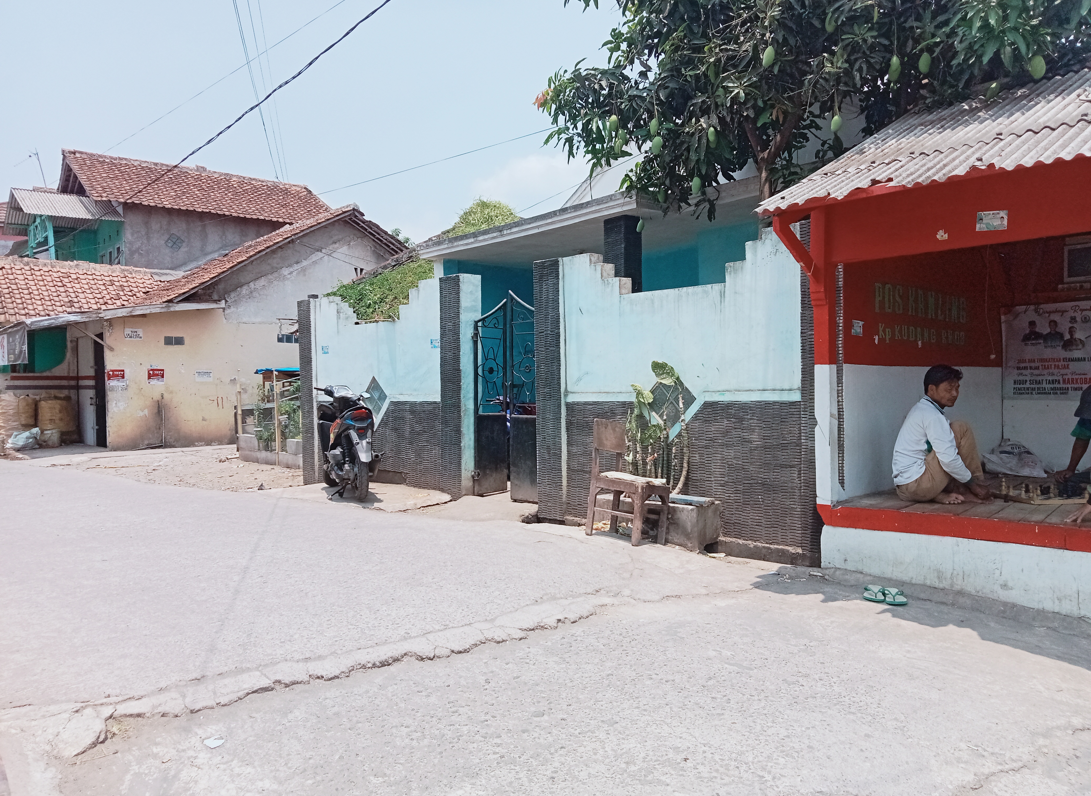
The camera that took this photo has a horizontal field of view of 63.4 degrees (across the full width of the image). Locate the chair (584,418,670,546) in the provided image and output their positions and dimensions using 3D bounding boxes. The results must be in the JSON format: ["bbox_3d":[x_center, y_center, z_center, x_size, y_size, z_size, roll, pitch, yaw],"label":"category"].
[{"bbox_3d":[0.597,0.600,6.260,0.460,0.830,0.410,6,-1,37],"label":"chair"}]

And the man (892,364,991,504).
[{"bbox_3d":[2.335,0.212,5.200,0.600,0.820,0.500,-1,0,28],"label":"man"}]

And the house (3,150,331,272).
[{"bbox_3d":[-12.350,-3.250,28.700,9.500,8.400,7.400,-1,0,-40],"label":"house"}]

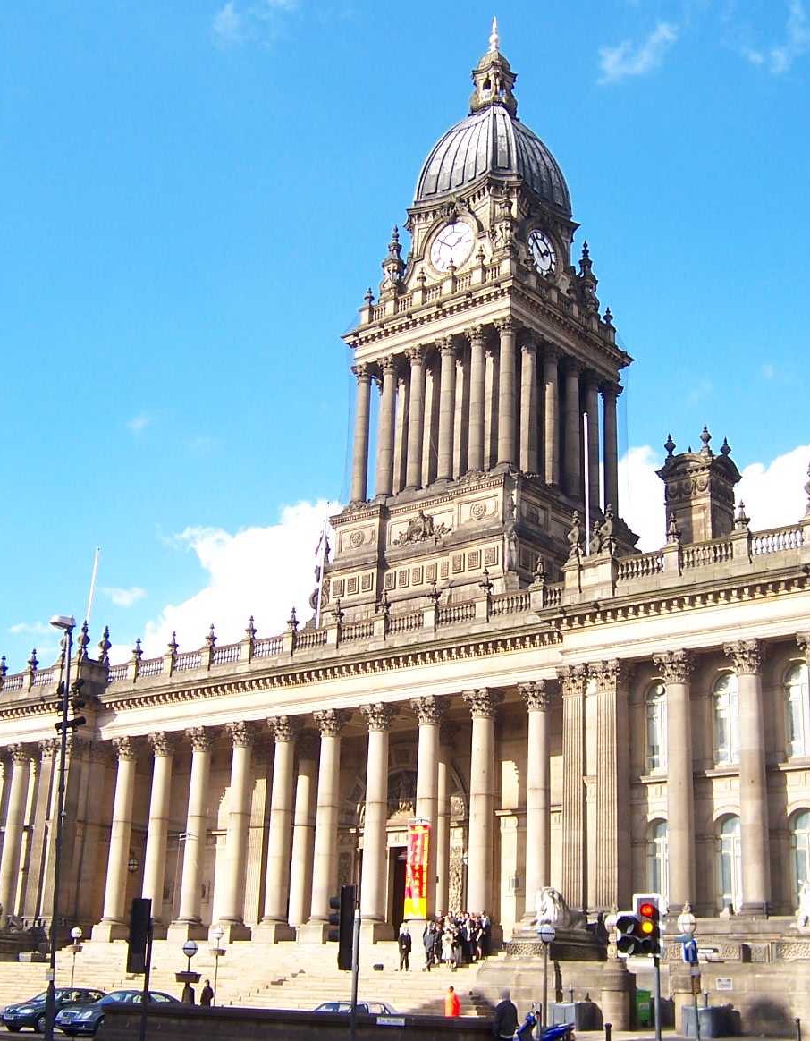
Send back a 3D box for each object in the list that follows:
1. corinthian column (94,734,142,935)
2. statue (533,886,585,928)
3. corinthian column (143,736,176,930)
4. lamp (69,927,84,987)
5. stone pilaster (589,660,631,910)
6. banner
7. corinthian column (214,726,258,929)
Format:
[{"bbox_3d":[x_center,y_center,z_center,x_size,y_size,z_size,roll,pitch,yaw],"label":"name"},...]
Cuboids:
[{"bbox_3d":[-16.109,17.966,75.148,1.250,11.450,1.250,-14,-24,38],"label":"corinthian column"},{"bbox_3d":[5.847,14.774,50.404,1.200,1.500,2.700,-14,-25,38],"label":"statue"},{"bbox_3d":[-13.543,17.044,72.698,1.440,10.673,1.440,-14,-25,37],"label":"corinthian column"},{"bbox_3d":[-14.933,20.285,59.865,0.640,3.630,0.640,-14,-25,38],"label":"lamp"},{"bbox_3d":[8.328,10.641,53.236,1.200,9.950,0.850,-14,-24,38],"label":"stone pilaster"},{"bbox_3d":[0.575,15.807,59.992,1.100,4.500,0.090,-9,-22,29],"label":"banner"},{"bbox_3d":[-8.729,15.835,69.230,1.280,10.500,1.280,-14,-25,38],"label":"corinthian column"}]

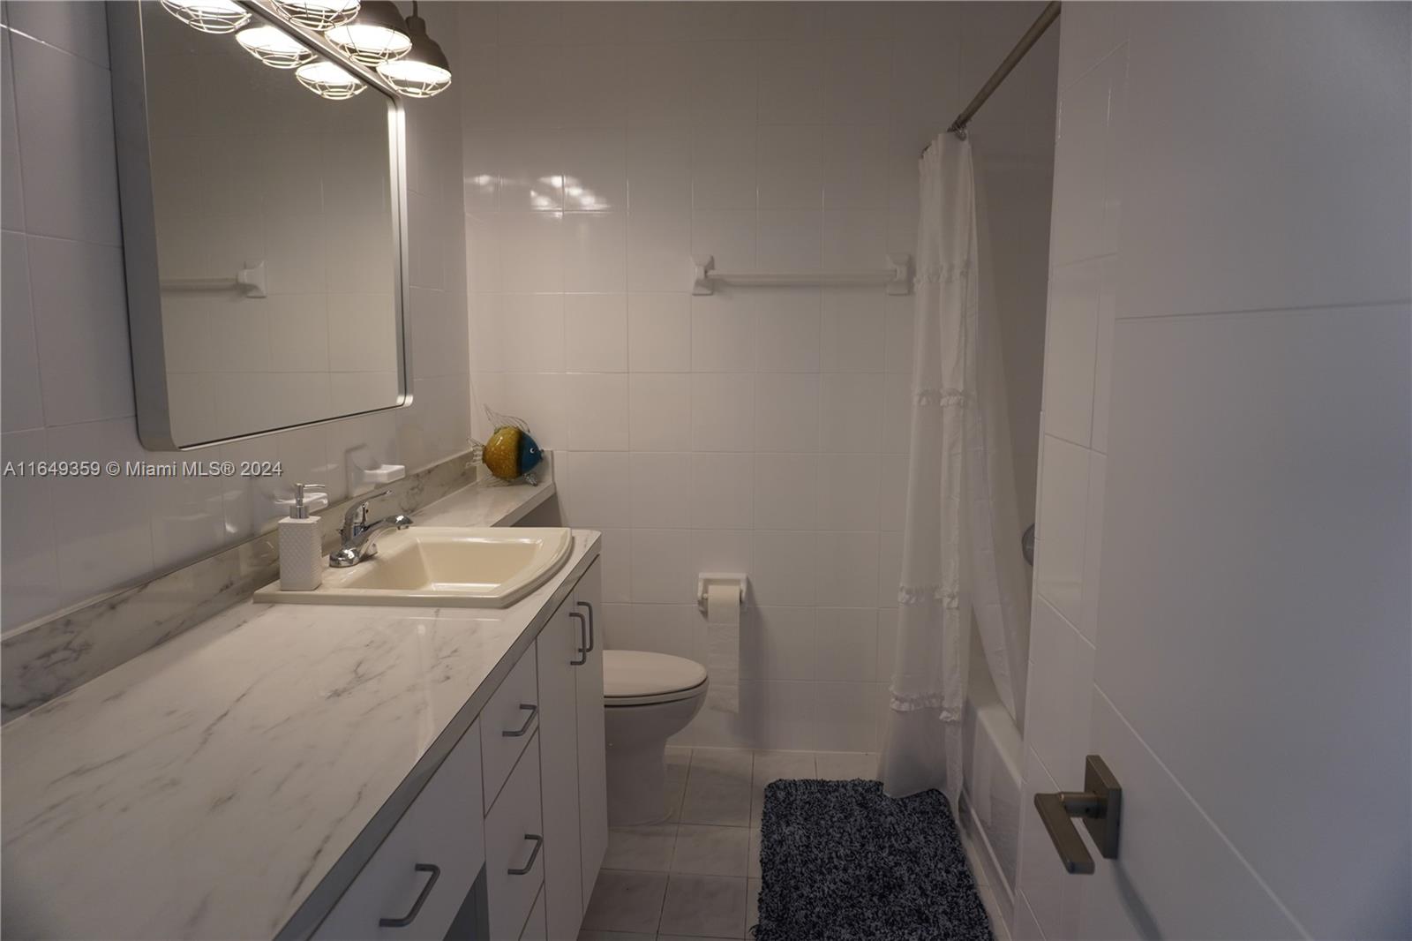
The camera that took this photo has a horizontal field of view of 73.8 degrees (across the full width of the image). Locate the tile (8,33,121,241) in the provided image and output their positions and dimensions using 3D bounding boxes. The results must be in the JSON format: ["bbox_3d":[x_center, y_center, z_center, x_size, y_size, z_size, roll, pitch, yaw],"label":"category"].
[{"bbox_3d":[-0.878,-0.446,1.302,0.009,0.250,0.200,1,8,4],"label":"tile"}]

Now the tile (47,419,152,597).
[{"bbox_3d":[-0.879,0.053,1.375,0.009,0.250,0.200,1,8,4],"label":"tile"}]

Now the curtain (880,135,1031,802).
[{"bbox_3d":[0.718,0.029,2.726,0.350,1.835,0.495,1,8,4],"label":"curtain"}]

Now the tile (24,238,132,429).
[{"bbox_3d":[-0.879,-0.196,1.338,0.009,0.250,0.200,1,8,4],"label":"tile"}]

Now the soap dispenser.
[{"bbox_3d":[-0.725,0.117,1.716,0.081,0.191,0.063,1,8,4],"label":"soap dispenser"}]

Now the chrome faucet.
[{"bbox_3d":[-0.674,0.112,1.923,0.162,0.142,0.152,1,8,4],"label":"chrome faucet"}]

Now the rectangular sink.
[{"bbox_3d":[-0.543,0.275,1.963,0.489,0.190,0.578,1,8,4],"label":"rectangular sink"}]

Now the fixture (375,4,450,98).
[{"bbox_3d":[-0.665,-0.967,2.149,0.178,0.215,0.178,1,8,4],"label":"fixture"}]

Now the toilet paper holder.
[{"bbox_3d":[0.048,0.404,3.047,0.161,0.117,0.089,1,8,4],"label":"toilet paper holder"}]

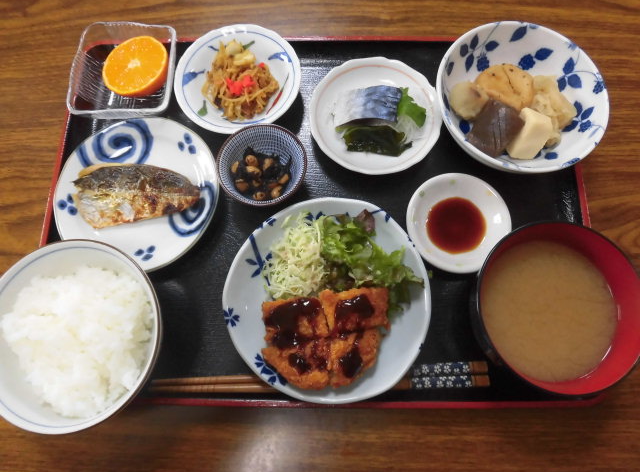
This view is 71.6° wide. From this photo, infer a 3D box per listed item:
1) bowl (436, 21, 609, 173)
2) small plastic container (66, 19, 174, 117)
[{"bbox_3d":[0.148,-0.099,0.347,0.124,0.048,0.124,0,74,1],"label":"bowl"},{"bbox_3d":[-0.156,-0.129,0.367,0.079,0.034,0.084,0,74,1],"label":"small plastic container"}]

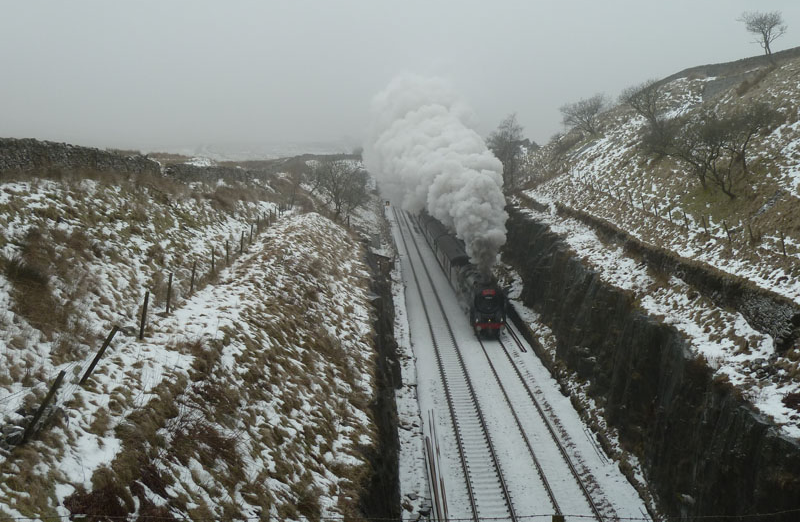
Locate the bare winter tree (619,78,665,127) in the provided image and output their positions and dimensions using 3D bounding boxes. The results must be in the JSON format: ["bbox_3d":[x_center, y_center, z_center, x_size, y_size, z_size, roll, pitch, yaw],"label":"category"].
[{"bbox_3d":[31.350,-20.446,120.000,5.790,6.170,5.370,0,7,0],"label":"bare winter tree"}]

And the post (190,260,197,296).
[{"bbox_3d":[-6.813,0.544,30.500,0.120,1.200,0.120,8,7,-1],"label":"post"}]

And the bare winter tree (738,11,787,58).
[{"bbox_3d":[46.273,-28.849,118.000,5.940,5.940,5.510,0,7,0],"label":"bare winter tree"}]

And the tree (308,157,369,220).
[{"bbox_3d":[-6.545,-7.735,100.000,6.510,6.850,6.040,0,7,0],"label":"tree"}]

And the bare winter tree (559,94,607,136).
[{"bbox_3d":[29.022,-23.297,147.000,7.400,6.610,6.870,0,7,0],"label":"bare winter tree"}]

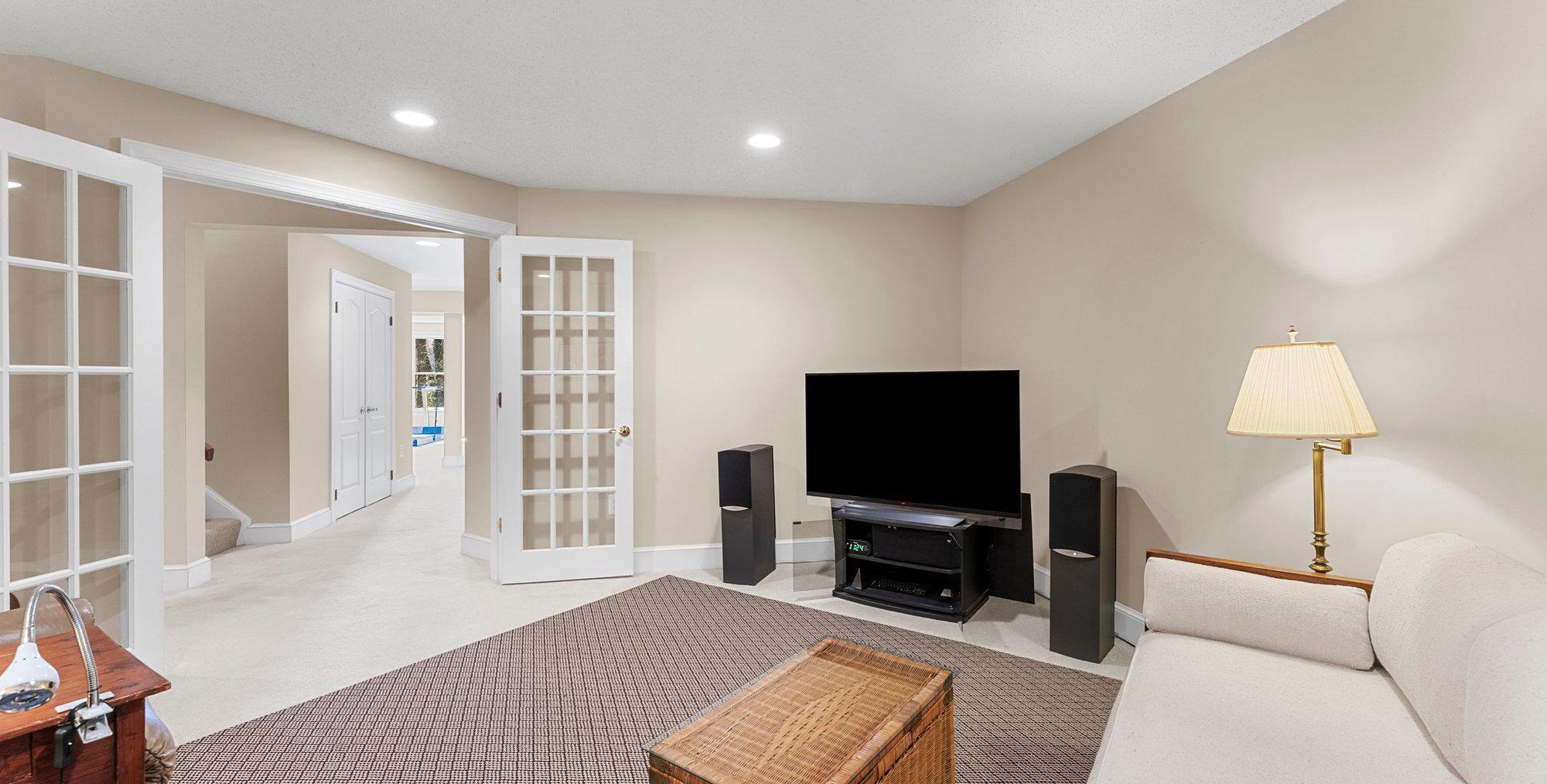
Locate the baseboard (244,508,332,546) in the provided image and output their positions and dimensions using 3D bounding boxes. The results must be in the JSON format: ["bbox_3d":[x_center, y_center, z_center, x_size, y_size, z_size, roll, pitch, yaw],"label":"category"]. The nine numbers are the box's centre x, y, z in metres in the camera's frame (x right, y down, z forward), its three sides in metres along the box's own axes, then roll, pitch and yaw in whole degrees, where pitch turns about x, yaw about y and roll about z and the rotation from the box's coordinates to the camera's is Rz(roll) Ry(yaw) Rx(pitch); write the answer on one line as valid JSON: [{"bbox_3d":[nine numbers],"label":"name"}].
[{"bbox_3d":[-3.816,1.058,4.779,0.310,0.140,0.650,0,1,-12],"label":"baseboard"}]

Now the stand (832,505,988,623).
[{"bbox_3d":[0.747,0.910,3.333,0.730,0.465,0.460,1,1,33],"label":"stand"}]

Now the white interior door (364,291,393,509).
[{"bbox_3d":[-3.976,0.075,6.011,0.050,2.040,0.560,0,1,-11],"label":"white interior door"}]

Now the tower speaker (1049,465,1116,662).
[{"bbox_3d":[1.392,0.753,2.709,0.205,0.800,0.280,1,1,39],"label":"tower speaker"}]

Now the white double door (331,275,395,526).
[{"bbox_3d":[-3.926,0.035,5.735,0.100,2.150,1.240,0,1,-11],"label":"white double door"}]

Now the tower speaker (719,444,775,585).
[{"bbox_3d":[-0.149,0.738,3.710,0.205,0.800,0.340,0,1,20],"label":"tower speaker"}]

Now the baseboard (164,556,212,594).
[{"bbox_3d":[-3.486,1.078,3.583,0.140,0.145,0.220,0,1,-12],"label":"baseboard"}]

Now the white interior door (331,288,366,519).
[{"bbox_3d":[-3.866,0.085,5.449,0.050,2.040,0.590,0,1,-11],"label":"white interior door"}]

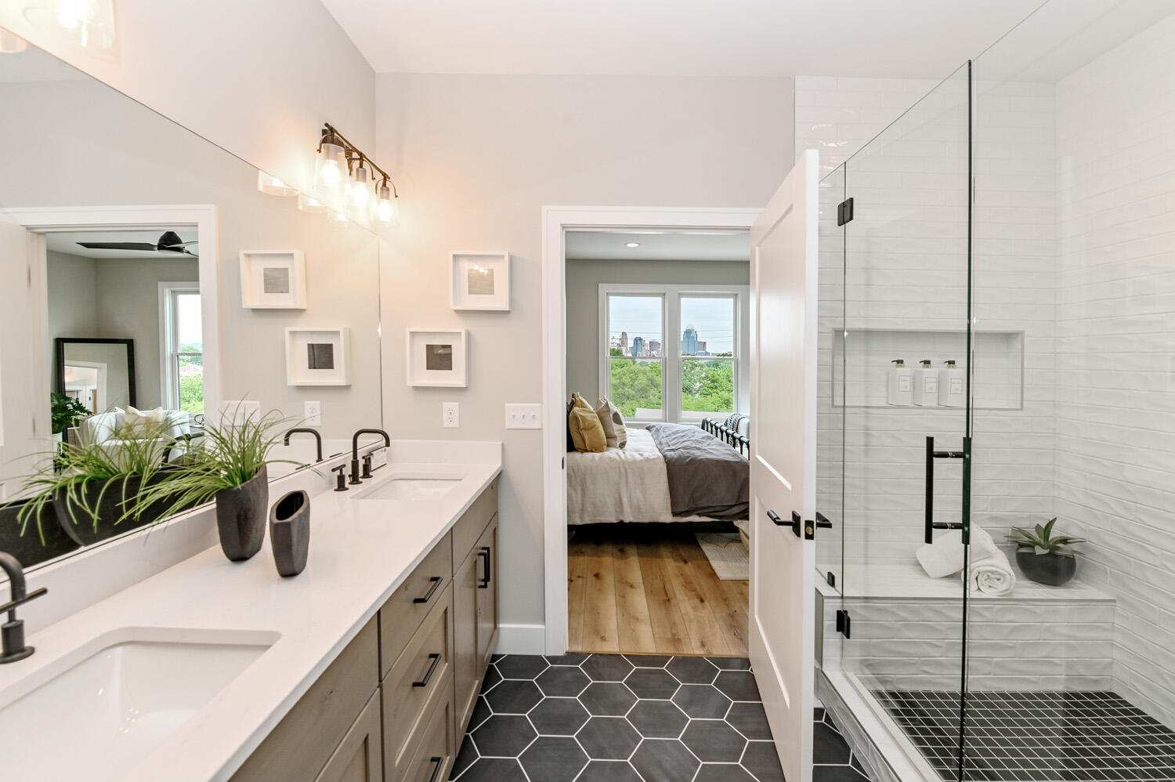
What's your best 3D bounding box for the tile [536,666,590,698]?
[{"bbox_3d":[-0.103,1.276,2.147,0.252,0.012,0.218,0,2,2],"label":"tile"}]

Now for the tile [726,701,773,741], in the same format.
[{"bbox_3d":[0.660,1.288,1.903,0.252,0.012,0.218,0,2,2],"label":"tile"}]

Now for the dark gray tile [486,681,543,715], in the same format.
[{"bbox_3d":[-0.297,1.262,2.011,0.250,0.010,0.217,0,1,1],"label":"dark gray tile"}]

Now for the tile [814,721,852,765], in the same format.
[{"bbox_3d":[0.828,1.270,1.762,0.232,0.010,0.217,0,1,1],"label":"tile"}]

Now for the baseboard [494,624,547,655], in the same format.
[{"bbox_3d":[-0.322,1.179,2.330,0.242,0.140,0.016,0,1,1],"label":"baseboard"}]

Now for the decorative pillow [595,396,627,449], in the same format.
[{"bbox_3d":[0.213,0.288,4.450,0.180,0.480,0.480,-13,1,4],"label":"decorative pillow"}]

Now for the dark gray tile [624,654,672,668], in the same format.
[{"bbox_3d":[0.282,1.262,2.270,0.248,0.010,0.107,0,1,1],"label":"dark gray tile"}]

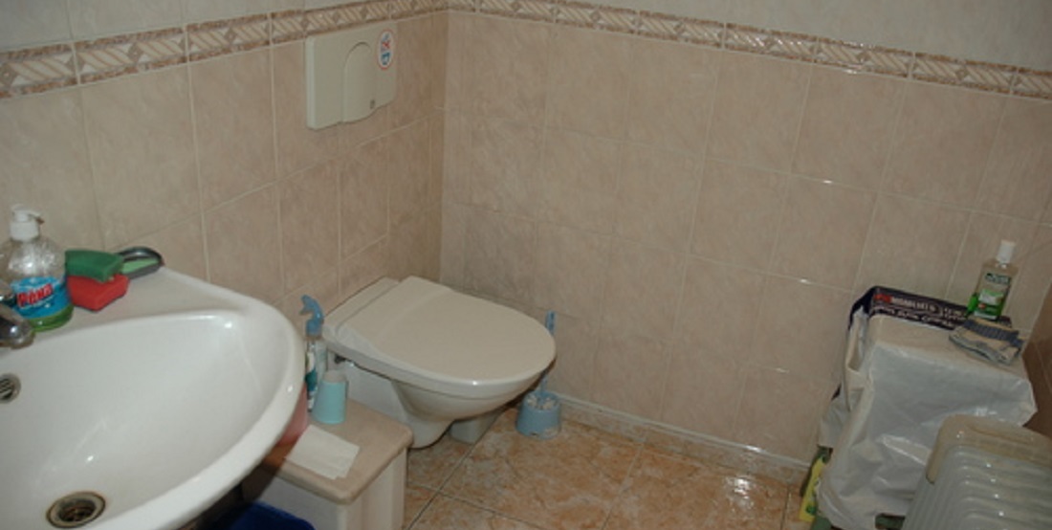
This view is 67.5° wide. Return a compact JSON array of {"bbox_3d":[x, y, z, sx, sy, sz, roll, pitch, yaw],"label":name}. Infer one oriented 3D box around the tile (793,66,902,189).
[{"bbox_3d":[0.699,-0.296,1.710,0.200,0.250,0.010,14,26,19],"label":"tile"}]

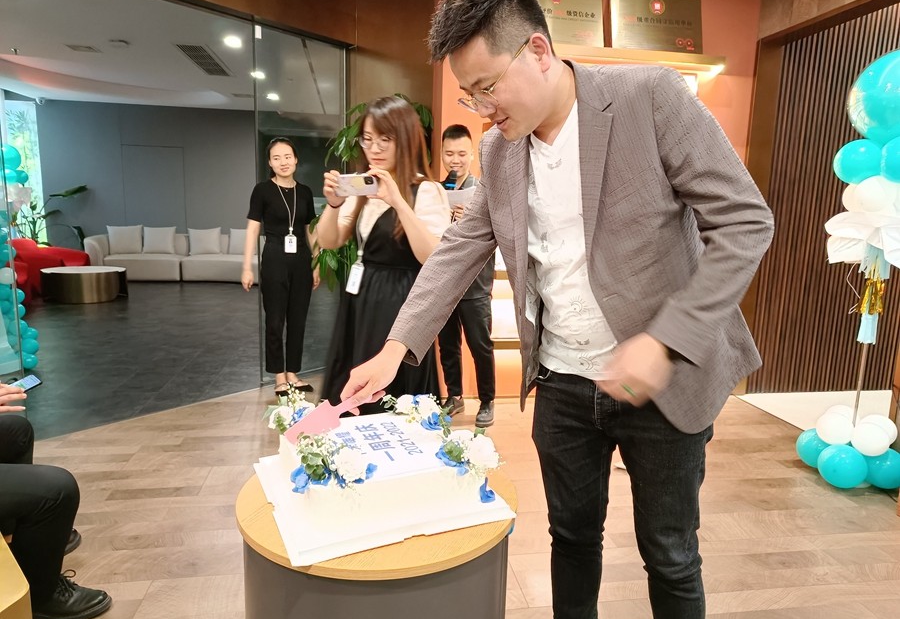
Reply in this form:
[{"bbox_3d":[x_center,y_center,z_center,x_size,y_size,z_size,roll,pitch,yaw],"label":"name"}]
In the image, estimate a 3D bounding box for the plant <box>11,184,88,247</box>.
[{"bbox_3d":[-6.163,-1.195,9.160,1.000,1.420,0.900,2,9,0],"label":"plant"}]

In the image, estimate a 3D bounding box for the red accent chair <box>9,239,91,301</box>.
[{"bbox_3d":[-5.254,-0.555,7.587,0.950,0.720,1.150,5,10,20],"label":"red accent chair"}]

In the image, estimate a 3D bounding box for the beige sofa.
[{"bbox_3d":[-4.193,-0.874,9.677,2.880,0.750,1.030,2,9,-1],"label":"beige sofa"}]

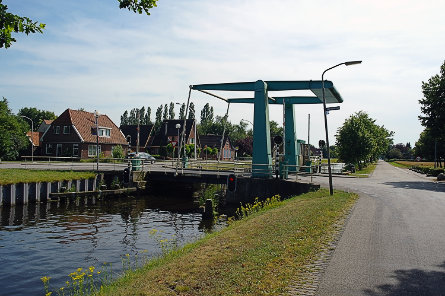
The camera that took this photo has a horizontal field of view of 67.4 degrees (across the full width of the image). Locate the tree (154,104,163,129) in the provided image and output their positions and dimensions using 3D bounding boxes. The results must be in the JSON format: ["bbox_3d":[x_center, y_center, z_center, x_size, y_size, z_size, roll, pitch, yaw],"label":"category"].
[{"bbox_3d":[-20.200,-4.950,105.000,2.700,17.500,2.700,0,-2,0],"label":"tree"}]

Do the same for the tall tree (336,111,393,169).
[{"bbox_3d":[18.891,-1.012,45.000,6.400,7.800,6.400,0,-2,0],"label":"tall tree"}]

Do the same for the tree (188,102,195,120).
[{"bbox_3d":[-9.800,-5.250,105.000,2.300,18.100,2.300,0,-2,0],"label":"tree"}]

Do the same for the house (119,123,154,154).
[{"bbox_3d":[-19.200,-0.885,71.900,11.000,7.200,6.800,-1,-2,25],"label":"house"}]

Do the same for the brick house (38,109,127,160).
[{"bbox_3d":[-21.700,-1.850,54.300,8.000,8.100,11.500,-1,-2,18],"label":"brick house"}]

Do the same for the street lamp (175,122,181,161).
[{"bbox_3d":[-4.400,-0.300,33.000,0.450,4.100,0.450,0,-2,0],"label":"street lamp"}]

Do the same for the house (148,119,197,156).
[{"bbox_3d":[-9.200,-1.400,65.000,8.600,7.900,8.200,0,-2,17],"label":"house"}]

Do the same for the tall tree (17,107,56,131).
[{"bbox_3d":[-44.618,-3.478,80.000,9.000,12.500,8.500,0,-2,0],"label":"tall tree"}]

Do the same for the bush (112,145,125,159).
[{"bbox_3d":[-16.840,0.696,54.000,2.000,2.450,2.000,0,-2,0],"label":"bush"}]

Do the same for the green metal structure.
[{"bbox_3d":[3.800,-1.200,26.900,10.600,6.800,8.000,-1,-2,25],"label":"green metal structure"}]

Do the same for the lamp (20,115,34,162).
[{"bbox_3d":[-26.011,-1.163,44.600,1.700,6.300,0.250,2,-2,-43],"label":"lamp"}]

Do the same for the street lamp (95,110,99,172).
[{"bbox_3d":[-8.900,-0.500,23.500,0.350,4.300,0.350,-1,-2,25],"label":"street lamp"}]

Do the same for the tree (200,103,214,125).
[{"bbox_3d":[-4.700,-5.250,105.000,4.300,18.100,4.000,0,-2,0],"label":"tree"}]

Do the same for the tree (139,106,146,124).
[{"bbox_3d":[-26.387,-4.783,110.000,2.700,18.000,2.700,0,-2,0],"label":"tree"}]

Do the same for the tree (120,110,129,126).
[{"bbox_3d":[-34.087,-4.348,116.000,2.800,17.500,2.800,0,-2,0],"label":"tree"}]

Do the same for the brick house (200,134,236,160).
[{"bbox_3d":[-2.900,-0.083,79.900,9.000,5.800,7.500,-1,-2,25],"label":"brick house"}]

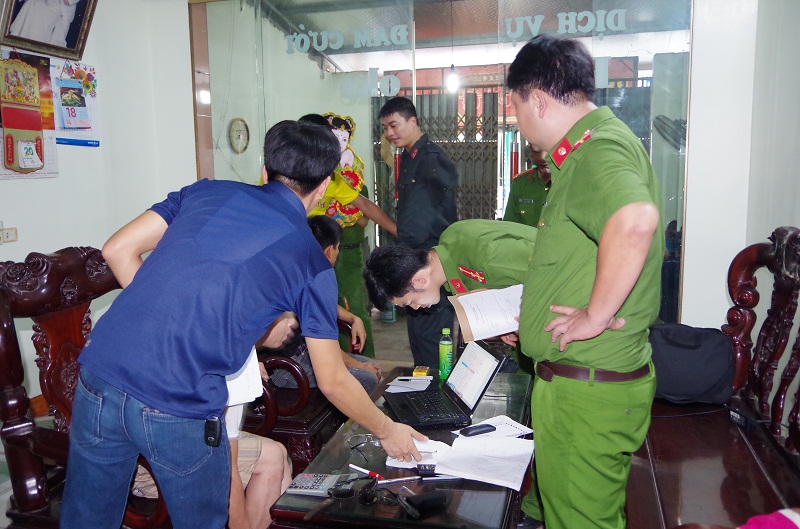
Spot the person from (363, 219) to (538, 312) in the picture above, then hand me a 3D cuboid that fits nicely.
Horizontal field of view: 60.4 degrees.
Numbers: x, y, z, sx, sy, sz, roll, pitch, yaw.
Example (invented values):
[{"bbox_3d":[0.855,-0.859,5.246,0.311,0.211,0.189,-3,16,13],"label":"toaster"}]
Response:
[{"bbox_3d":[0.290,0.450,2.650,0.920,1.220,0.520,-5,8,-27],"label":"person"}]

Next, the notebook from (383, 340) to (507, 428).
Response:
[{"bbox_3d":[0.142,0.409,2.434,0.341,0.226,0.365,-2,7,-11],"label":"notebook"}]

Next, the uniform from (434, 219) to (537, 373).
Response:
[{"bbox_3d":[0.383,0.155,2.488,0.580,0.620,0.500,-4,7,-20],"label":"uniform"}]

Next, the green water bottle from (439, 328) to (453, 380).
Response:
[{"bbox_3d":[0.188,0.368,2.818,0.057,0.212,0.057,-1,7,0],"label":"green water bottle"}]

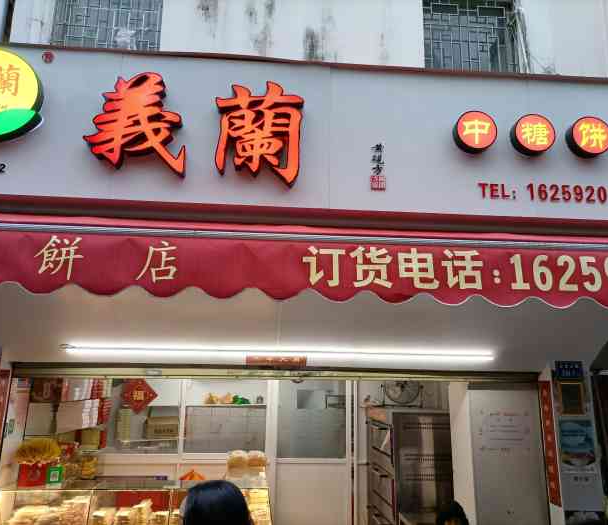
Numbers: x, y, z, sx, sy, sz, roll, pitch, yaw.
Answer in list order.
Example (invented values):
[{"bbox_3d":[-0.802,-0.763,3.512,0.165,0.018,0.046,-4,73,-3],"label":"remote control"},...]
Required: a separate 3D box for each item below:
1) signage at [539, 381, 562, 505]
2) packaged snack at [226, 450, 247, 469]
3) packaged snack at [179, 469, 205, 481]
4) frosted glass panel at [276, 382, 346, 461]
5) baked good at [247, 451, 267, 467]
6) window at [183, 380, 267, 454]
[{"bbox_3d":[1.744,1.266,3.719,0.012,0.819,0.159,2,-14,-4],"label":"signage"},{"bbox_3d":[-0.477,1.424,3.800,0.142,0.108,0.140,2,-14,-4],"label":"packaged snack"},{"bbox_3d":[-0.820,1.562,3.845,0.170,0.085,0.130,2,-14,-4],"label":"packaged snack"},{"bbox_3d":[0.083,1.554,5.303,0.687,0.798,0.030,2,-14,-4],"label":"frosted glass panel"},{"bbox_3d":[-0.341,1.422,3.810,0.135,0.098,0.140,2,-14,-4],"label":"baked good"},{"bbox_3d":[-0.785,1.509,5.252,0.841,0.763,0.050,2,-14,-4],"label":"window"}]

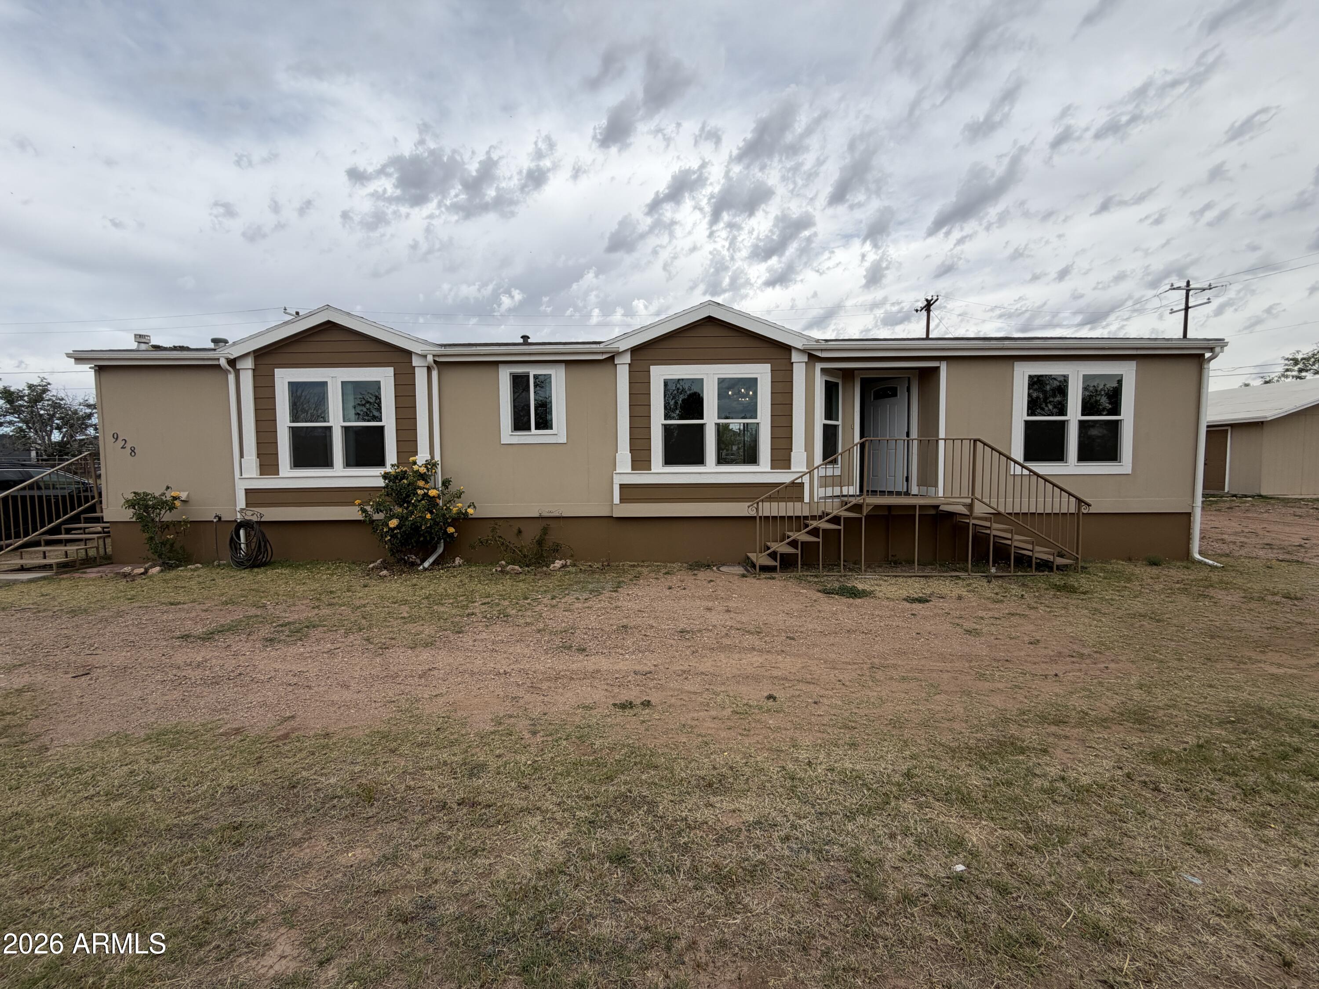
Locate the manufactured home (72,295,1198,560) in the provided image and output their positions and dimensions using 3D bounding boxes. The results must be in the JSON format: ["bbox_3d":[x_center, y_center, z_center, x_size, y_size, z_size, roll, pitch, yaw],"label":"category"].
[{"bbox_3d":[-0.253,-1.143,12.112,17.600,4.080,8.100,0,3,1],"label":"manufactured home"}]

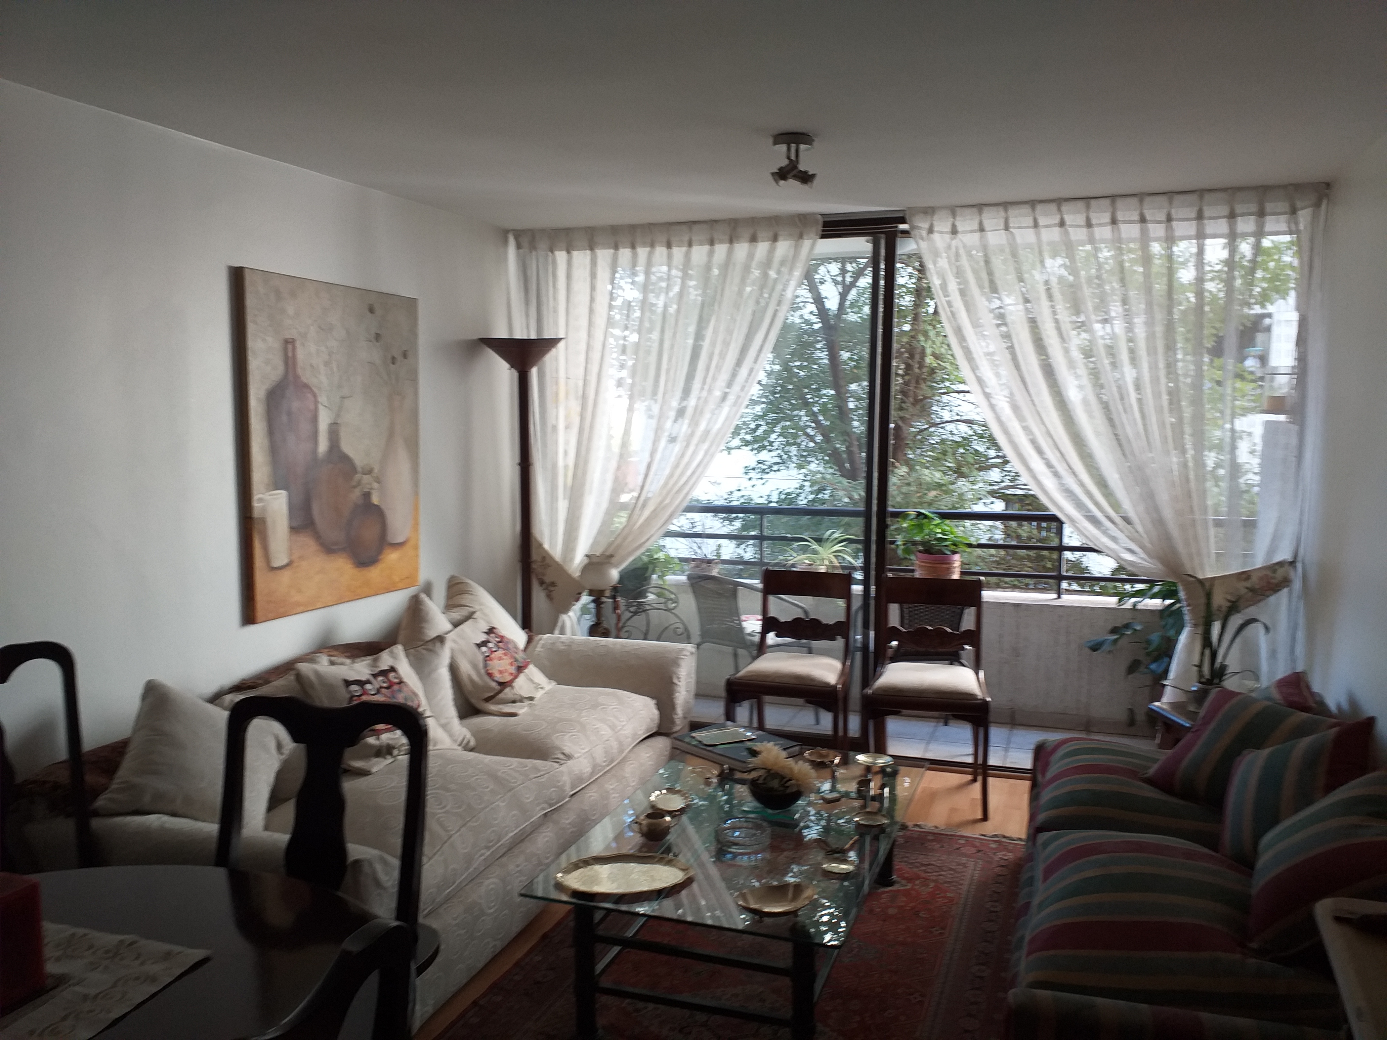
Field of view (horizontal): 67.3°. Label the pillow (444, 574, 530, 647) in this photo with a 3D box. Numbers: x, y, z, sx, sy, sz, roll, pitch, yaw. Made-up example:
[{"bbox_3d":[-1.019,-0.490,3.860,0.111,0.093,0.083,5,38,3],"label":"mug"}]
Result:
[{"bbox_3d":[-0.852,0.448,4.214,0.140,0.450,0.450,-42,15,7],"label":"pillow"}]

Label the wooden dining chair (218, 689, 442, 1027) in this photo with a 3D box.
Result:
[{"bbox_3d":[-0.729,0.853,1.711,0.490,0.985,0.550,2,6,11],"label":"wooden dining chair"}]

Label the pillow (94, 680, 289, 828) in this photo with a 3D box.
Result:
[{"bbox_3d":[-1.319,0.670,2.812,0.430,0.430,0.150,24,-51,-30],"label":"pillow"}]

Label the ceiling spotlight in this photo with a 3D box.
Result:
[{"bbox_3d":[0.308,-1.111,3.229,0.140,0.150,0.130,1,6,5],"label":"ceiling spotlight"}]

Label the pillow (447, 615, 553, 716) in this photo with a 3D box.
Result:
[{"bbox_3d":[-0.734,0.544,3.973,0.140,0.410,0.410,-44,-2,14],"label":"pillow"}]

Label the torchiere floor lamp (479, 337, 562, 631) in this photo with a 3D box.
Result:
[{"bbox_3d":[-0.751,0.098,4.785,0.380,1.850,0.380,3,6,21],"label":"torchiere floor lamp"}]

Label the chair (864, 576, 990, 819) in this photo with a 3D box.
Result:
[{"bbox_3d":[0.933,0.674,4.142,0.465,0.855,0.490,2,6,12],"label":"chair"}]

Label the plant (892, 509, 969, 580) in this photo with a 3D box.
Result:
[{"bbox_3d":[1.219,0.144,5.356,0.390,0.410,0.390,2,6,19],"label":"plant"}]

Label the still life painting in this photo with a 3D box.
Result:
[{"bbox_3d":[-1.290,-0.272,3.809,0.035,1.160,0.945,2,6,19],"label":"still life painting"}]

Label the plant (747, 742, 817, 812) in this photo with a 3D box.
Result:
[{"bbox_3d":[0.248,0.729,2.958,0.195,0.180,0.160,1,6,5],"label":"plant"}]

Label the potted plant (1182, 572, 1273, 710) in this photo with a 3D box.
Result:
[{"bbox_3d":[1.803,0.411,3.513,0.290,0.470,0.250,3,6,21],"label":"potted plant"}]

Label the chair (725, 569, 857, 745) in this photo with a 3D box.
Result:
[{"bbox_3d":[0.423,0.660,4.260,0.455,0.860,0.490,2,6,19],"label":"chair"}]

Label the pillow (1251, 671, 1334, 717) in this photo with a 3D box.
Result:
[{"bbox_3d":[1.758,0.661,3.170,0.140,0.380,0.410,20,-9,-8],"label":"pillow"}]

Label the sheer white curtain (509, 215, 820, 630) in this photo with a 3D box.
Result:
[{"bbox_3d":[-0.169,-0.139,4.754,1.500,2.330,0.130,2,6,19],"label":"sheer white curtain"}]

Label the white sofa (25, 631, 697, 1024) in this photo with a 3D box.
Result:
[{"bbox_3d":[-0.864,0.812,3.478,1.070,0.690,2.350,2,6,19],"label":"white sofa"}]

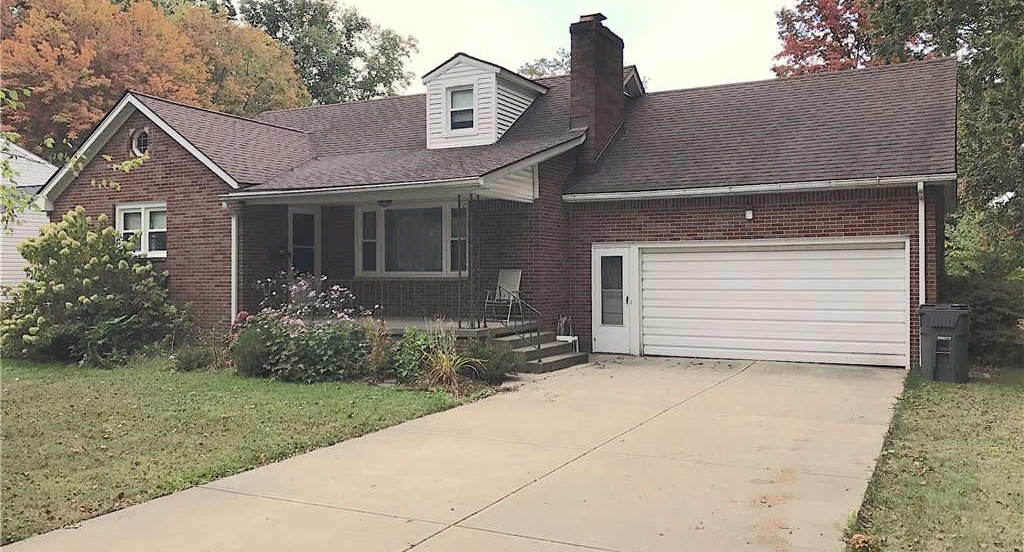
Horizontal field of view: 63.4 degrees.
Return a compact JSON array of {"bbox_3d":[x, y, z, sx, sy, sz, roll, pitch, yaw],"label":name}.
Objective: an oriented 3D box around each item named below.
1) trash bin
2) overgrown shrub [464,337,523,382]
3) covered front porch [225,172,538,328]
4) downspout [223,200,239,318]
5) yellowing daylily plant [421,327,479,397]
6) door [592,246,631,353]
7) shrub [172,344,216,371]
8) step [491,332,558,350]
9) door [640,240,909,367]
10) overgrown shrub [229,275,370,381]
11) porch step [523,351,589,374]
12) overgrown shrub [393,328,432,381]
[{"bbox_3d":[6.520,0.987,12.459,0.720,1.120,0.820,0,-1,29],"label":"trash bin"},{"bbox_3d":[-0.285,1.300,12.750,0.820,0.670,0.780,0,0,27],"label":"overgrown shrub"},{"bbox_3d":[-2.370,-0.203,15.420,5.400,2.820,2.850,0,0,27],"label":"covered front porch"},{"bbox_3d":[-5.317,-0.032,15.709,0.140,2.720,0.180,0,0,27],"label":"downspout"},{"bbox_3d":[-0.924,1.200,12.050,0.800,0.860,0.760,0,0,0],"label":"yellowing daylily plant"},{"bbox_3d":[1.934,0.469,16.095,0.780,2.053,0.070,0,-1,29],"label":"door"},{"bbox_3d":[-5.672,1.440,14.750,0.720,0.440,0.650,0,-1,29],"label":"shrub"},{"bbox_3d":[0.248,1.149,14.477,0.340,0.175,1.850,0,-1,29],"label":"step"},{"bbox_3d":[4.581,0.463,14.997,4.700,2.160,0.100,0,0,27],"label":"door"},{"bbox_3d":[-3.538,0.831,13.600,2.200,1.579,1.450,0,-1,29],"label":"overgrown shrub"},{"bbox_3d":[0.786,1.494,14.177,0.340,0.165,1.850,0,-1,29],"label":"porch step"},{"bbox_3d":[-1.558,1.198,13.100,0.620,0.799,0.600,0,-1,0],"label":"overgrown shrub"}]

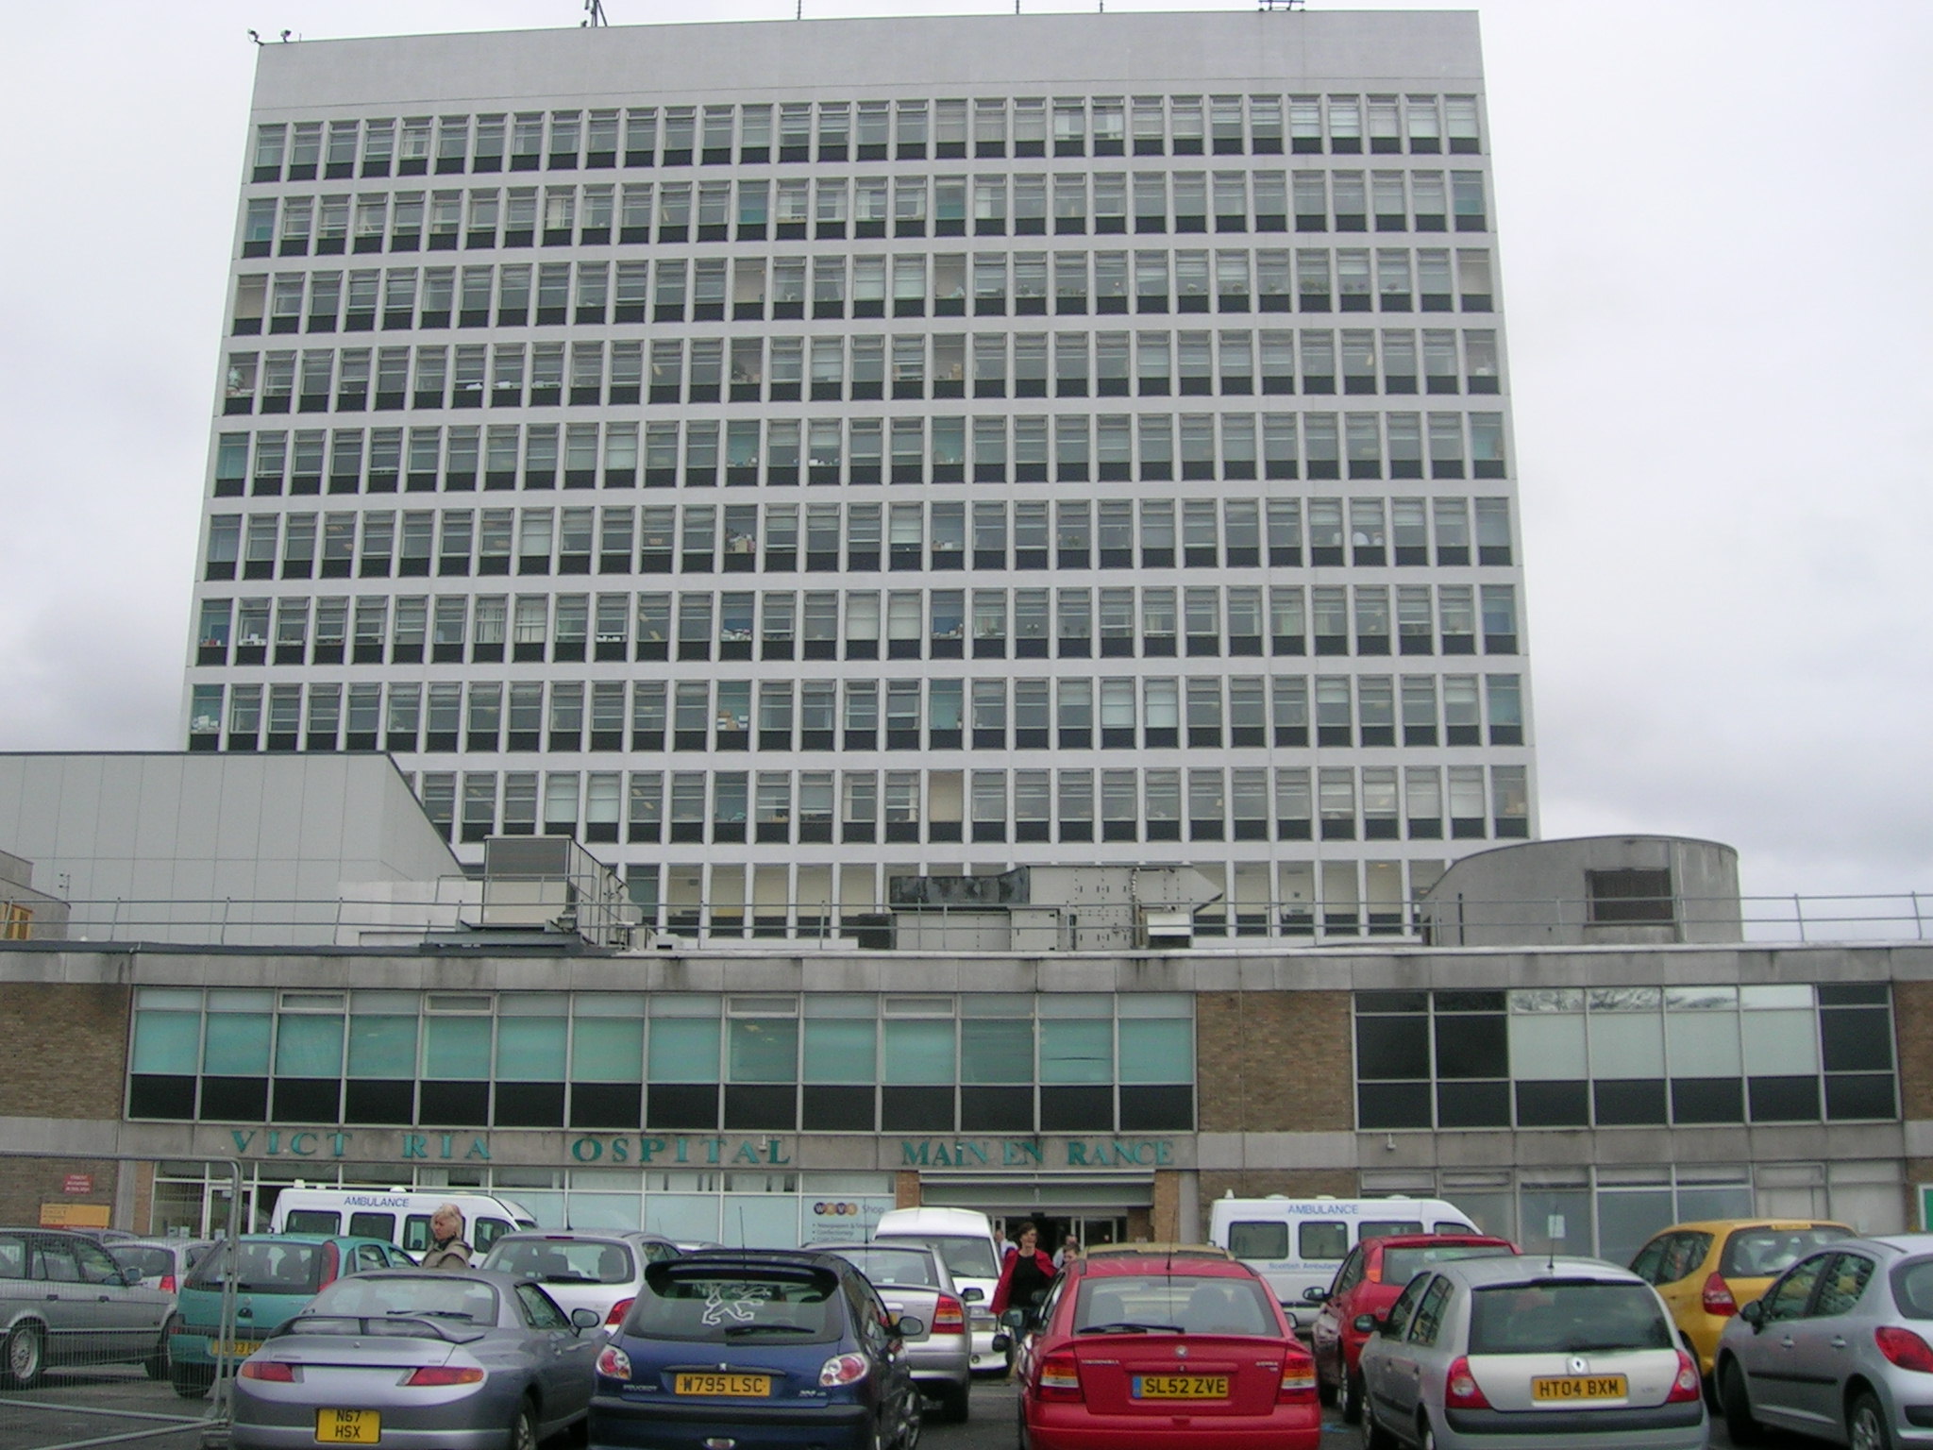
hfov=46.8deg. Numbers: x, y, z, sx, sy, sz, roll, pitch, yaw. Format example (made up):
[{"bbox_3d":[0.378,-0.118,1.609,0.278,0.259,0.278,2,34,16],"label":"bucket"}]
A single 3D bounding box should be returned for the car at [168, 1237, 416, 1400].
[{"bbox_3d":[-5.789,5.331,20.155,1.650,1.440,3.820,0,-13,3],"label":"car"}]

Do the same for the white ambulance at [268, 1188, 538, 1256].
[{"bbox_3d":[-8.526,8.875,36.500,5.200,2.400,2.000,0,-15,3],"label":"white ambulance"}]

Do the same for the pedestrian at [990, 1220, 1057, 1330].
[{"bbox_3d":[0.537,5.576,21.200,0.580,1.680,0.400,2,-15,-7],"label":"pedestrian"}]

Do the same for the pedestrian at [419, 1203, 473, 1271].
[{"bbox_3d":[-3.994,4.571,17.200,0.360,1.720,0.500,8,-17,-29],"label":"pedestrian"}]

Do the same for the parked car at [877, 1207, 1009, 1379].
[{"bbox_3d":[-0.271,7.317,29.085,1.830,2.100,4.500,0,-13,3],"label":"parked car"}]

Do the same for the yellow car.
[{"bbox_3d":[6.865,5.152,19.760,1.680,1.530,3.830,0,-13,3],"label":"yellow car"}]

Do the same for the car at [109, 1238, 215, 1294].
[{"bbox_3d":[-11.996,8.592,34.118,1.680,1.460,3.950,0,-13,3],"label":"car"}]

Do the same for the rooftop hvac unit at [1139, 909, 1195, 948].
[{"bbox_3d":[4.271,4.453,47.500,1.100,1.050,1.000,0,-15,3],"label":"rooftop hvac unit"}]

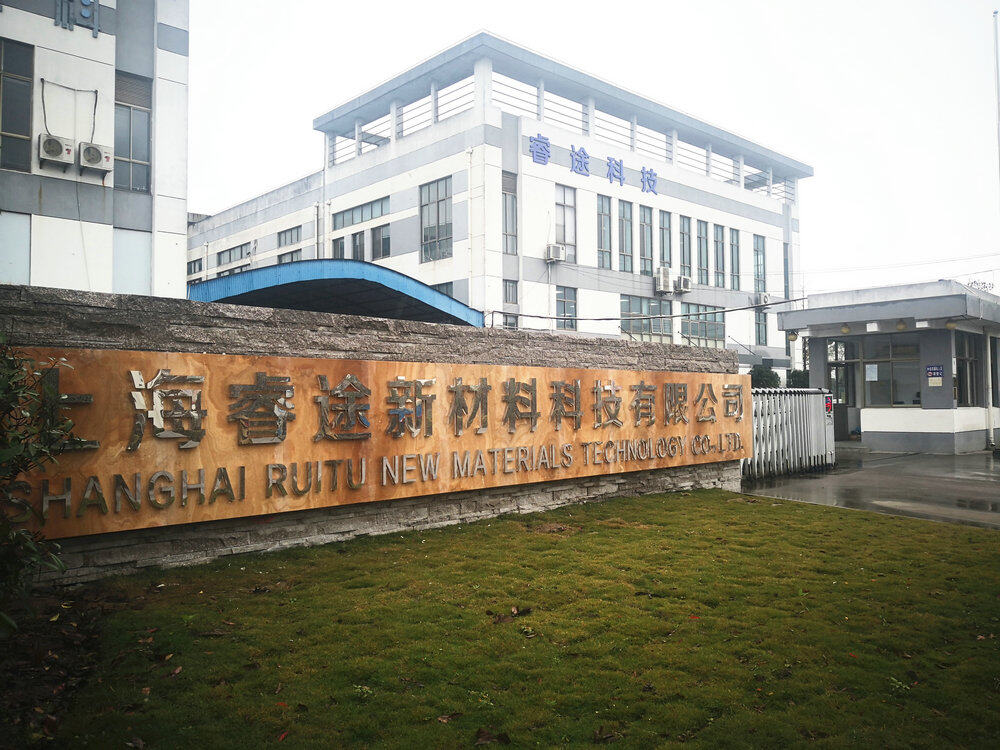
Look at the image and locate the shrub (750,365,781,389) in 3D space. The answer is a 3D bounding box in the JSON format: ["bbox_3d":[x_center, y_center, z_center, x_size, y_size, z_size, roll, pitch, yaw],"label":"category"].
[{"bbox_3d":[10.866,1.050,31.950,1.400,2.880,1.400,-1,-2,19],"label":"shrub"}]

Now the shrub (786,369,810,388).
[{"bbox_3d":[12.362,1.125,31.953,1.300,2.700,1.300,-1,-2,21],"label":"shrub"}]

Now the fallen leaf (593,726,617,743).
[{"bbox_3d":[0.428,1.471,3.192,0.092,0.035,0.075,-1,-2,0],"label":"fallen leaf"}]

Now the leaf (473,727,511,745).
[{"bbox_3d":[-0.031,1.476,3.193,0.142,0.035,0.095,-1,-2,0],"label":"leaf"}]

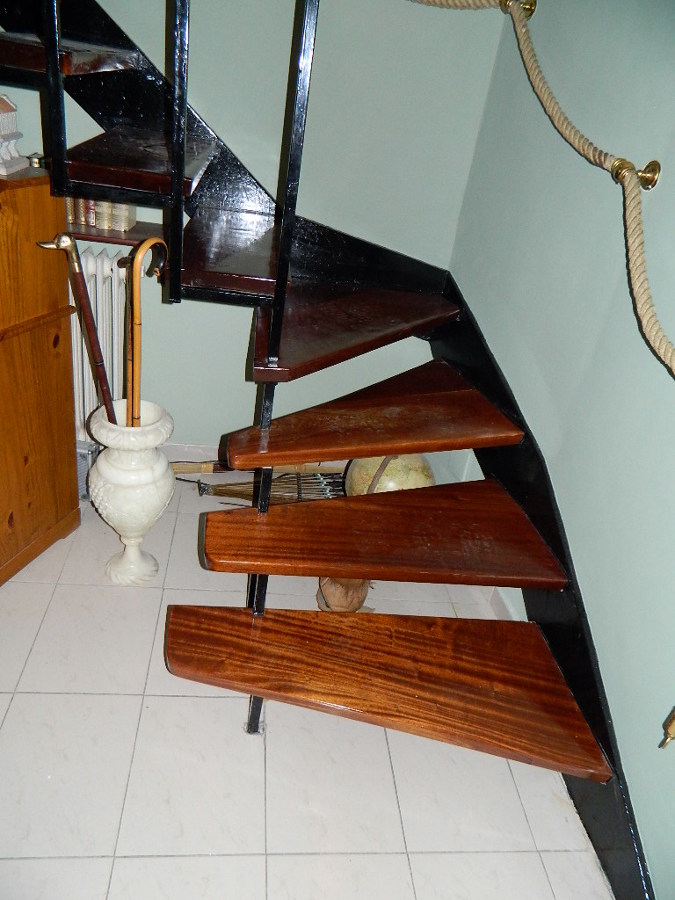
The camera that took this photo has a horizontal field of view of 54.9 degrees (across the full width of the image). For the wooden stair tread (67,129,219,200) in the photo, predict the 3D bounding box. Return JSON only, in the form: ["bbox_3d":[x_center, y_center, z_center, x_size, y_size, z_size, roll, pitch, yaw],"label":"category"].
[{"bbox_3d":[-0.517,-0.804,1.785,0.303,0.039,0.847,5,30,-10],"label":"wooden stair tread"}]

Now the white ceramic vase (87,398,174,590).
[{"bbox_3d":[-0.600,0.146,1.908,0.227,0.547,0.227,5,30,-10],"label":"white ceramic vase"}]

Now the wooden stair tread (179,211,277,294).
[{"bbox_3d":[-0.299,-0.608,1.916,0.297,0.039,0.828,5,30,-10],"label":"wooden stair tread"}]

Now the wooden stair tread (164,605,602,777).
[{"bbox_3d":[0.086,0.580,1.574,1.026,0.039,0.457,5,30,-10],"label":"wooden stair tread"}]

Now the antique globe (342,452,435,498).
[{"bbox_3d":[0.177,0.161,2.282,0.318,0.408,0.318,5,30,-10],"label":"antique globe"}]

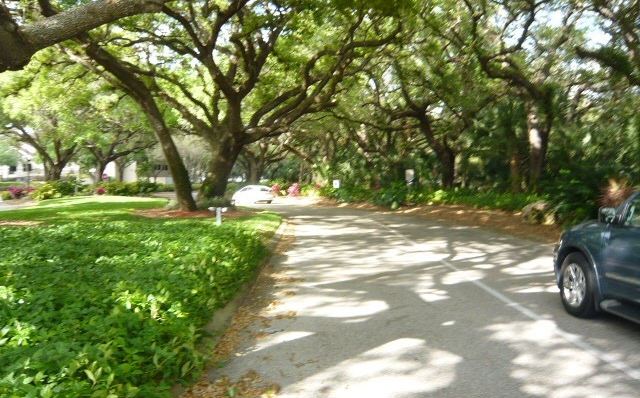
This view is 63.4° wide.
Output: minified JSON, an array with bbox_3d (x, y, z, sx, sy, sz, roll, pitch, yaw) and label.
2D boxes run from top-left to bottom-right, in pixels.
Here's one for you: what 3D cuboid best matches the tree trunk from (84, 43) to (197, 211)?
[{"bbox_3d":[-8.148,-3.246,23.500,5.000,7.600,1.600,-1,2,-19],"label":"tree trunk"}]

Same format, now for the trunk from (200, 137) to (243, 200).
[{"bbox_3d":[-5.137,-1.591,27.000,2.300,3.500,1.700,0,2,-11],"label":"trunk"}]

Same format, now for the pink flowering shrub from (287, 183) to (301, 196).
[{"bbox_3d":[-2.406,-0.835,47.000,1.250,1.120,1.150,0,2,-3],"label":"pink flowering shrub"}]

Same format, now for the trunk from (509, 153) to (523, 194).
[{"bbox_3d":[10.574,-1.325,28.000,0.680,2.300,0.600,1,2,21],"label":"trunk"}]

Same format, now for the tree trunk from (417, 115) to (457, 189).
[{"bbox_3d":[7.876,-3.008,35.000,2.600,5.200,1.200,0,2,13],"label":"tree trunk"}]

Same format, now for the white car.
[{"bbox_3d":[-4.824,-0.279,37.000,1.780,1.470,4.400,-1,2,-28],"label":"white car"}]

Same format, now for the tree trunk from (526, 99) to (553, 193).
[{"bbox_3d":[11.872,-2.785,28.000,1.350,5.200,1.000,1,2,23],"label":"tree trunk"}]

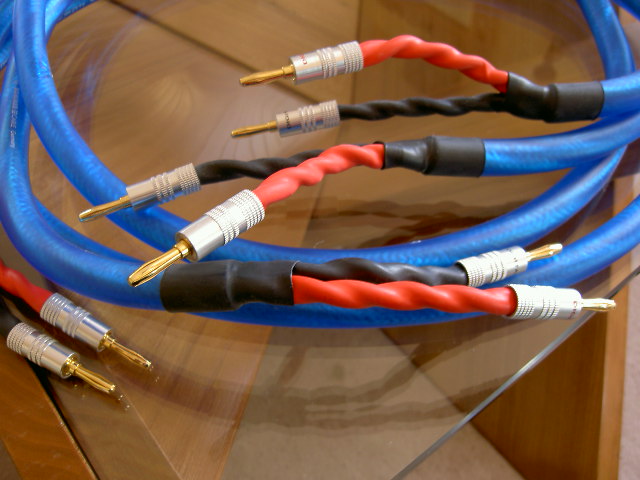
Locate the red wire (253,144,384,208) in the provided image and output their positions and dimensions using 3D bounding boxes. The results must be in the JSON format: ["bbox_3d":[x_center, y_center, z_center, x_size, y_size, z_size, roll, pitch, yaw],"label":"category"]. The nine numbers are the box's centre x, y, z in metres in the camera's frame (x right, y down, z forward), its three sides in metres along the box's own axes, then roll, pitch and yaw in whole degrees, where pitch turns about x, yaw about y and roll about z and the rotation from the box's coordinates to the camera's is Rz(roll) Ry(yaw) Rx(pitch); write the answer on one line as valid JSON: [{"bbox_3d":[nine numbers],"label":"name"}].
[{"bbox_3d":[0.001,-0.023,0.208,0.012,0.013,0.064,39,42,26],"label":"red wire"}]

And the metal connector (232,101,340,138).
[{"bbox_3d":[-0.014,-0.047,0.255,0.044,0.010,0.010,-12,54,-1],"label":"metal connector"}]

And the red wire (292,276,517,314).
[{"bbox_3d":[0.025,0.017,0.189,0.067,0.010,0.009,3,53,-3],"label":"red wire"}]

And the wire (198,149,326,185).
[{"bbox_3d":[-0.012,-0.029,0.231,0.066,0.010,0.010,-9,54,-2],"label":"wire"}]

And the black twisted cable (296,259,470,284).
[{"bbox_3d":[0.021,0.010,0.201,0.062,0.012,0.010,3,50,-24],"label":"black twisted cable"}]

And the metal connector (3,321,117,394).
[{"bbox_3d":[-0.090,0.042,0.221,0.044,0.010,0.010,22,57,16],"label":"metal connector"}]

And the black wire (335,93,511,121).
[{"bbox_3d":[0.041,-0.054,0.254,0.066,0.009,0.009,-3,53,5],"label":"black wire"}]

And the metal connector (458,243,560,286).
[{"bbox_3d":[0.069,0.007,0.223,0.044,0.010,0.010,-14,54,-21],"label":"metal connector"}]

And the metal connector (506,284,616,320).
[{"bbox_3d":[0.079,0.020,0.200,0.044,0.010,0.010,4,50,-24],"label":"metal connector"}]

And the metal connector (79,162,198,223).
[{"bbox_3d":[-0.066,-0.016,0.228,0.044,0.010,0.010,-21,56,-8],"label":"metal connector"}]

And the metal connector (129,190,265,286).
[{"bbox_3d":[-0.034,0.000,0.175,0.010,0.010,0.044,36,53,24],"label":"metal connector"}]

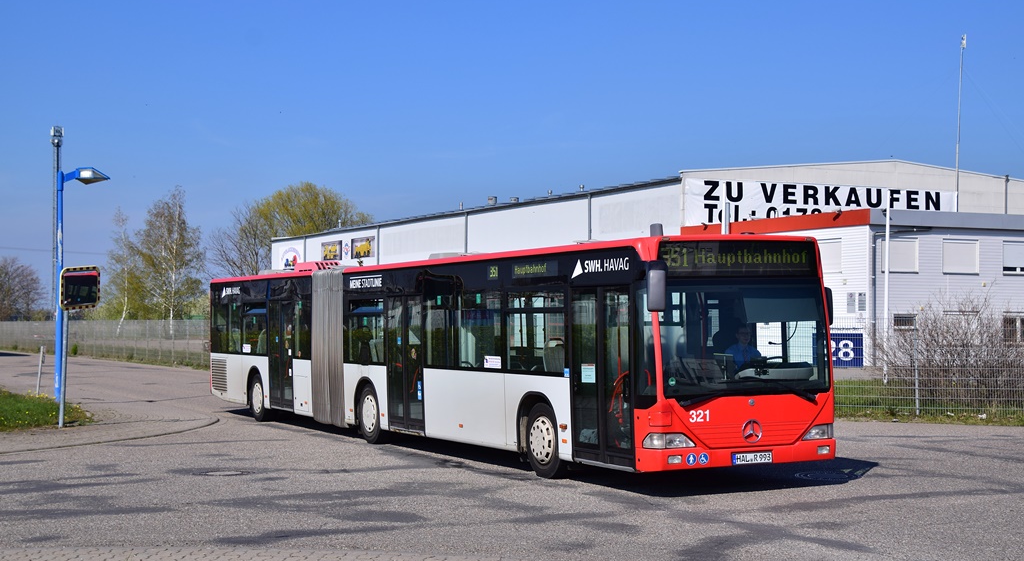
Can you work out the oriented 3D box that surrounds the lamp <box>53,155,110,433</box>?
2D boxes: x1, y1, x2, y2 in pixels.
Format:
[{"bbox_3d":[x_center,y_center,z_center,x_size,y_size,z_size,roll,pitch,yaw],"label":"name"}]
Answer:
[{"bbox_3d":[-10.206,0.131,35.200,1.300,5.700,0.420,-1,-1,3],"label":"lamp"}]

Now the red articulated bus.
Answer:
[{"bbox_3d":[-1.354,1.028,24.267,2.570,3.100,17.950,0,-1,-27],"label":"red articulated bus"}]

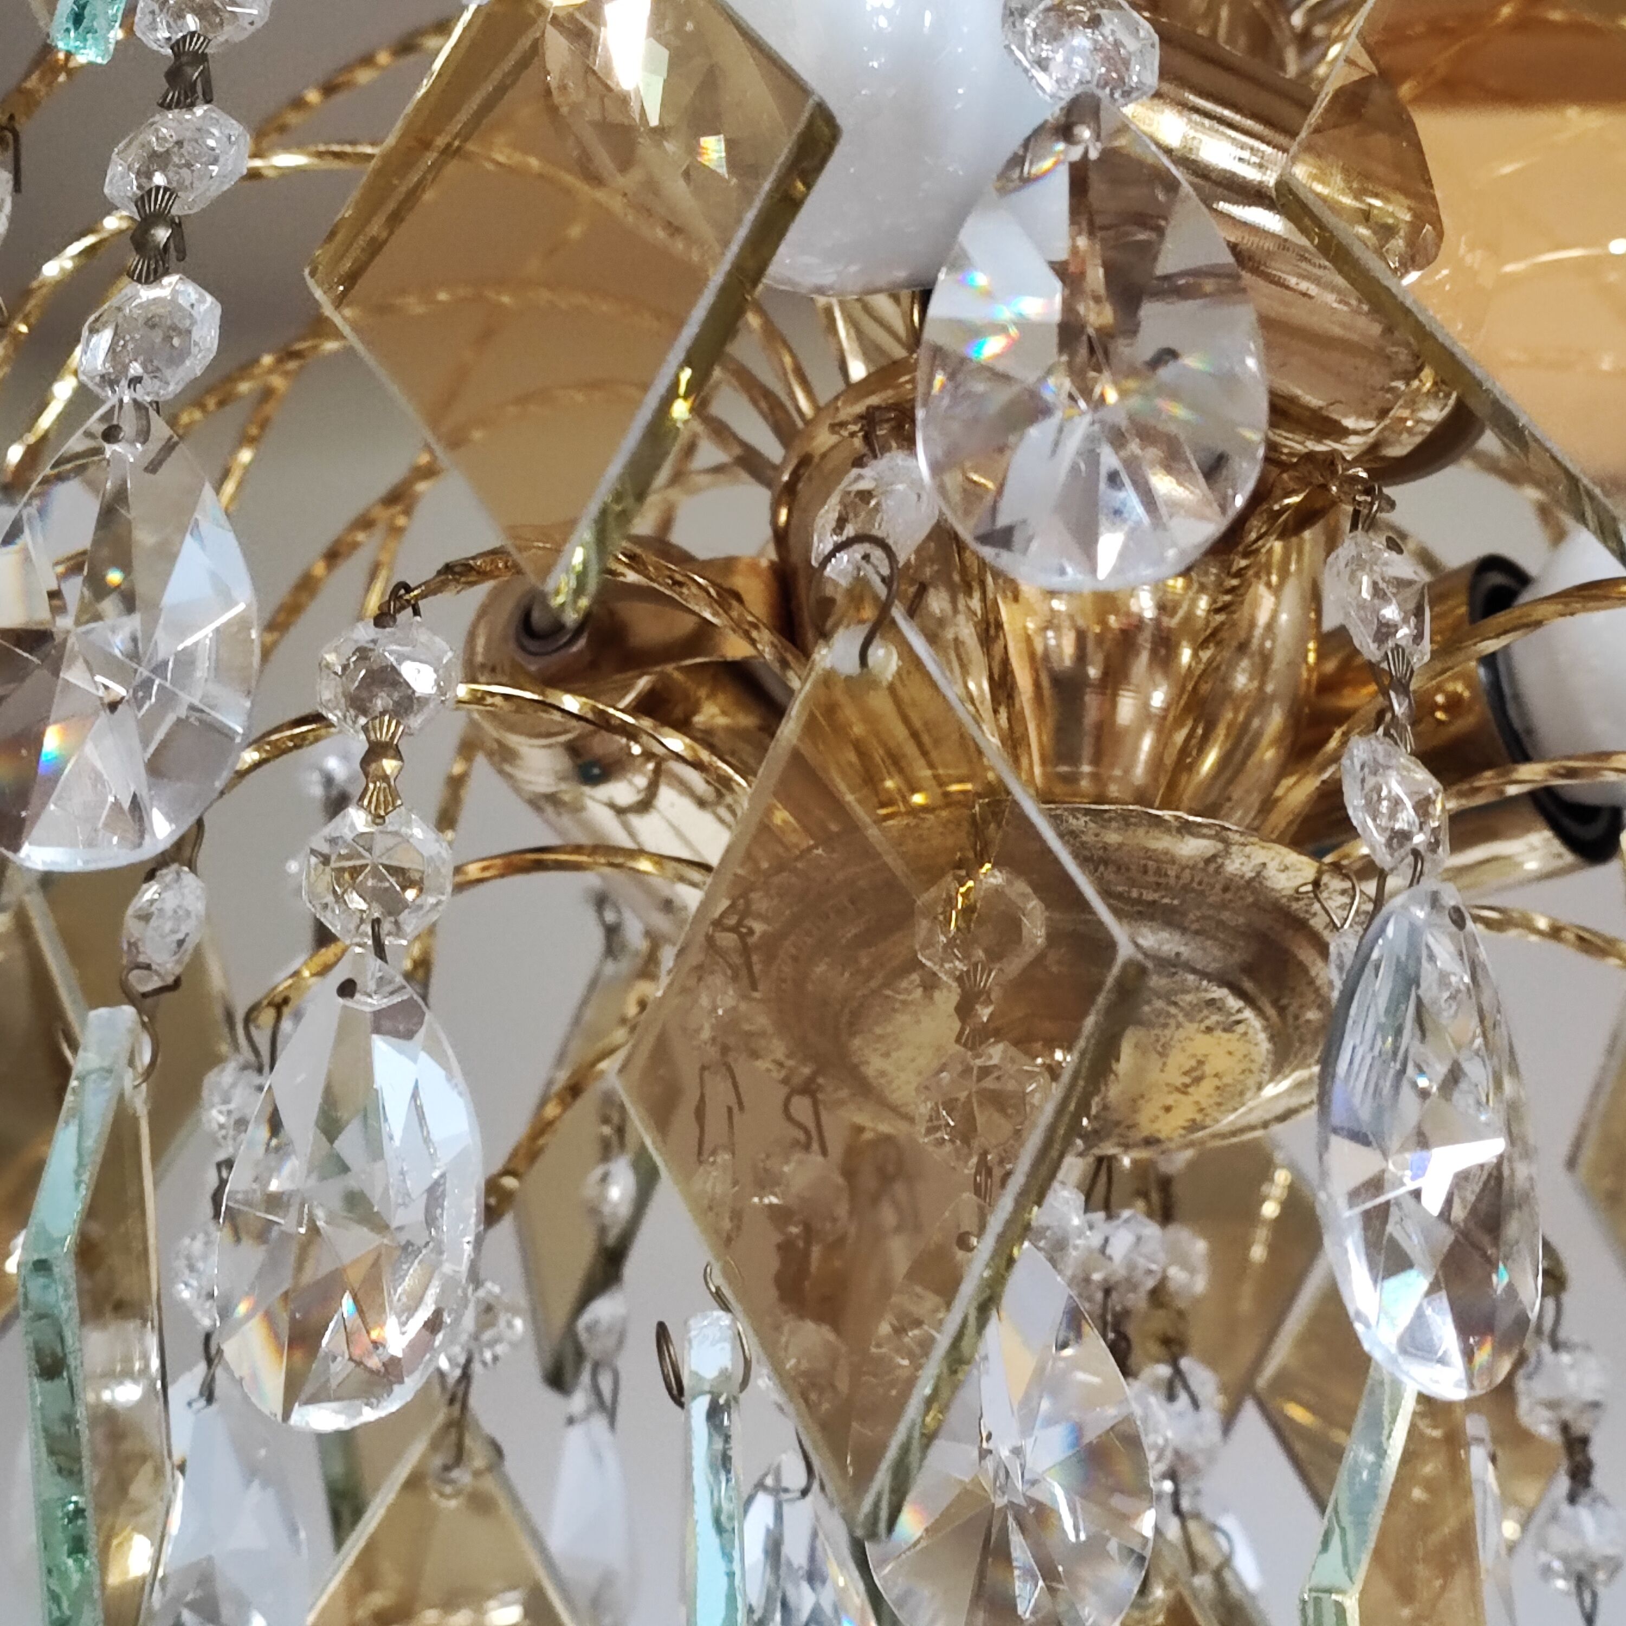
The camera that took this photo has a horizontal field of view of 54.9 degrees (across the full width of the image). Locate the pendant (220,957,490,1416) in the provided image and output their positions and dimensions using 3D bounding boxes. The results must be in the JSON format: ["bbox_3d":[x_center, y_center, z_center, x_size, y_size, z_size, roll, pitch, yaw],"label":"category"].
[{"bbox_3d":[-0.046,0.037,0.156,0.030,0.046,0.013,-5,-16,22],"label":"pendant"}]

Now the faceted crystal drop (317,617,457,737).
[{"bbox_3d":[-0.044,-0.014,0.162,0.014,0.014,0.008,-1,9,8],"label":"faceted crystal drop"}]

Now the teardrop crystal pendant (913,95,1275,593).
[{"bbox_3d":[0.025,-0.043,0.141,0.031,0.048,0.013,-1,-15,8],"label":"teardrop crystal pendant"}]

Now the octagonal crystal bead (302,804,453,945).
[{"bbox_3d":[-0.044,0.006,0.157,0.014,0.014,0.008,2,-15,-5],"label":"octagonal crystal bead"}]

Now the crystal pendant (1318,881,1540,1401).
[{"bbox_3d":[0.059,0.030,0.149,0.031,0.048,0.013,12,-18,-35],"label":"crystal pendant"}]

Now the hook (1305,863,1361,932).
[{"bbox_3d":[0.068,0.011,0.205,0.007,0.009,0.003,-3,-15,15],"label":"hook"}]

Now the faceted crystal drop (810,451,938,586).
[{"bbox_3d":[0.006,-0.032,0.169,0.014,0.014,0.008,-8,-17,33],"label":"faceted crystal drop"}]

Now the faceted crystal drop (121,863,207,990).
[{"bbox_3d":[-0.072,0.013,0.174,0.008,0.014,0.014,0,-15,6],"label":"faceted crystal drop"}]

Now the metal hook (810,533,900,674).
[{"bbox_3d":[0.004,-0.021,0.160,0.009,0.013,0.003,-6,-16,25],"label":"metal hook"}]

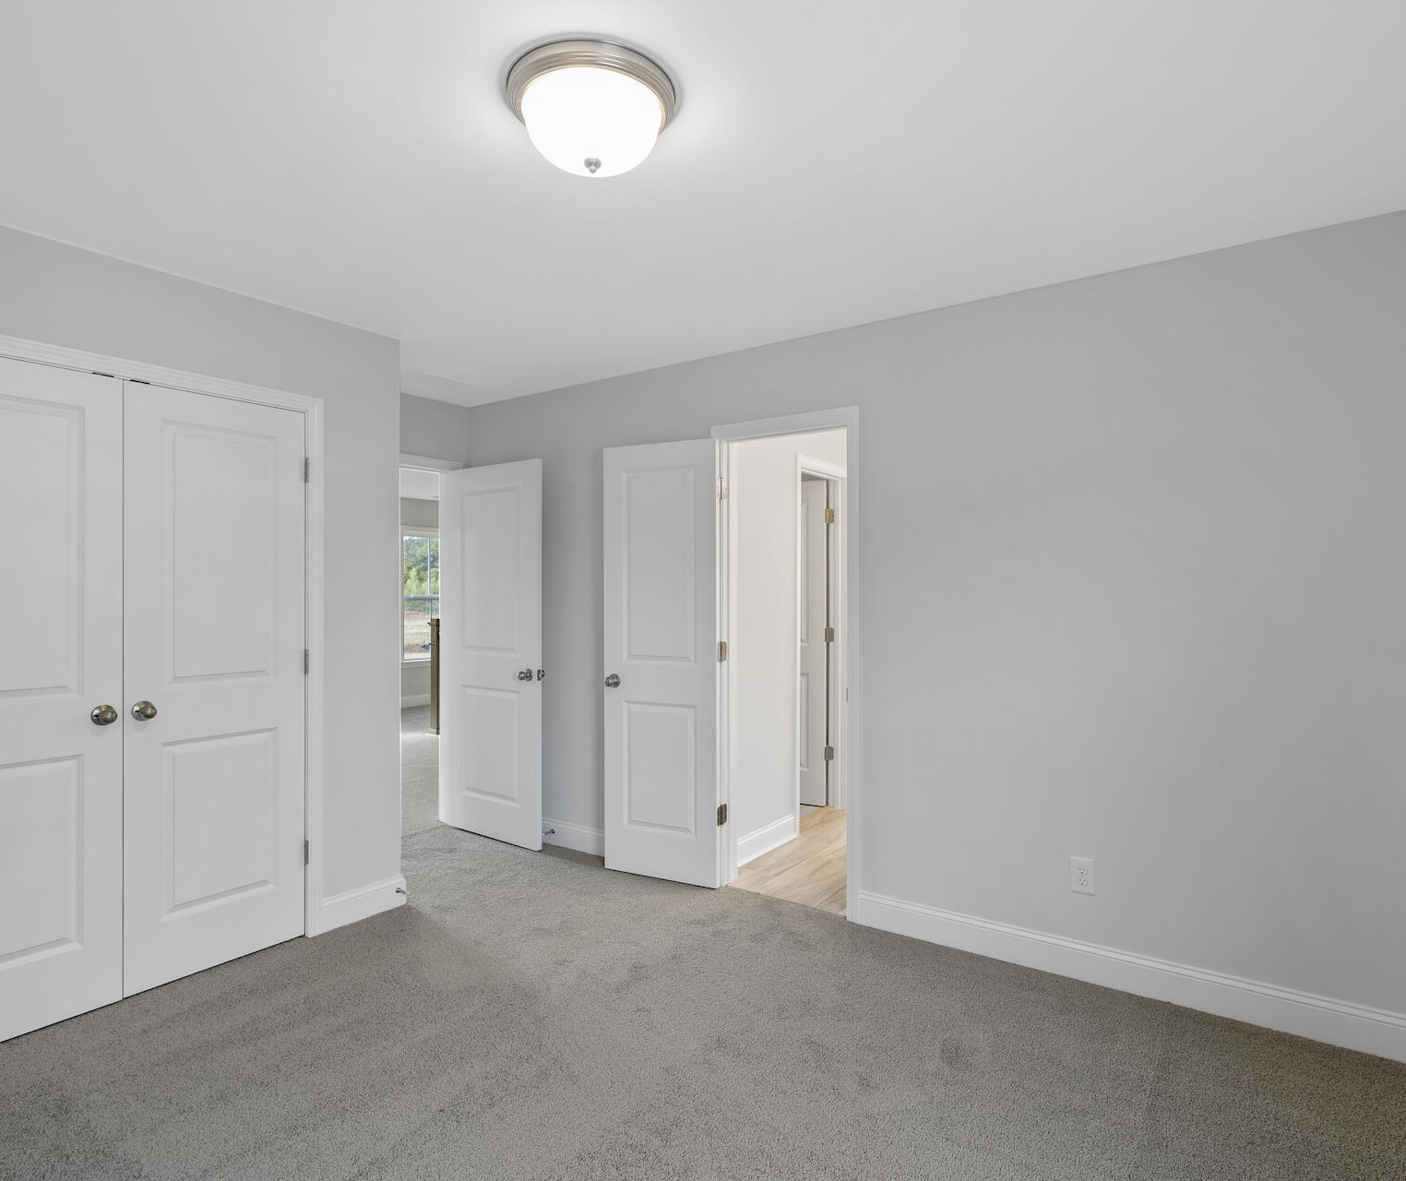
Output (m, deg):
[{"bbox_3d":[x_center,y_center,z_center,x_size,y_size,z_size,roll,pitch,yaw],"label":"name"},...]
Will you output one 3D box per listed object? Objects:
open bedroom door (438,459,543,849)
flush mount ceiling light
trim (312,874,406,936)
[{"bbox_3d":[-1.150,0.323,4.311,0.762,2.025,0.042,0,0,36],"label":"open bedroom door"},{"bbox_3d":[-0.241,-1.004,1.724,0.370,0.165,0.370,0,0,0],"label":"flush mount ceiling light"},{"bbox_3d":[-1.407,1.296,3.281,0.018,0.131,0.376,0,0,35],"label":"trim"}]

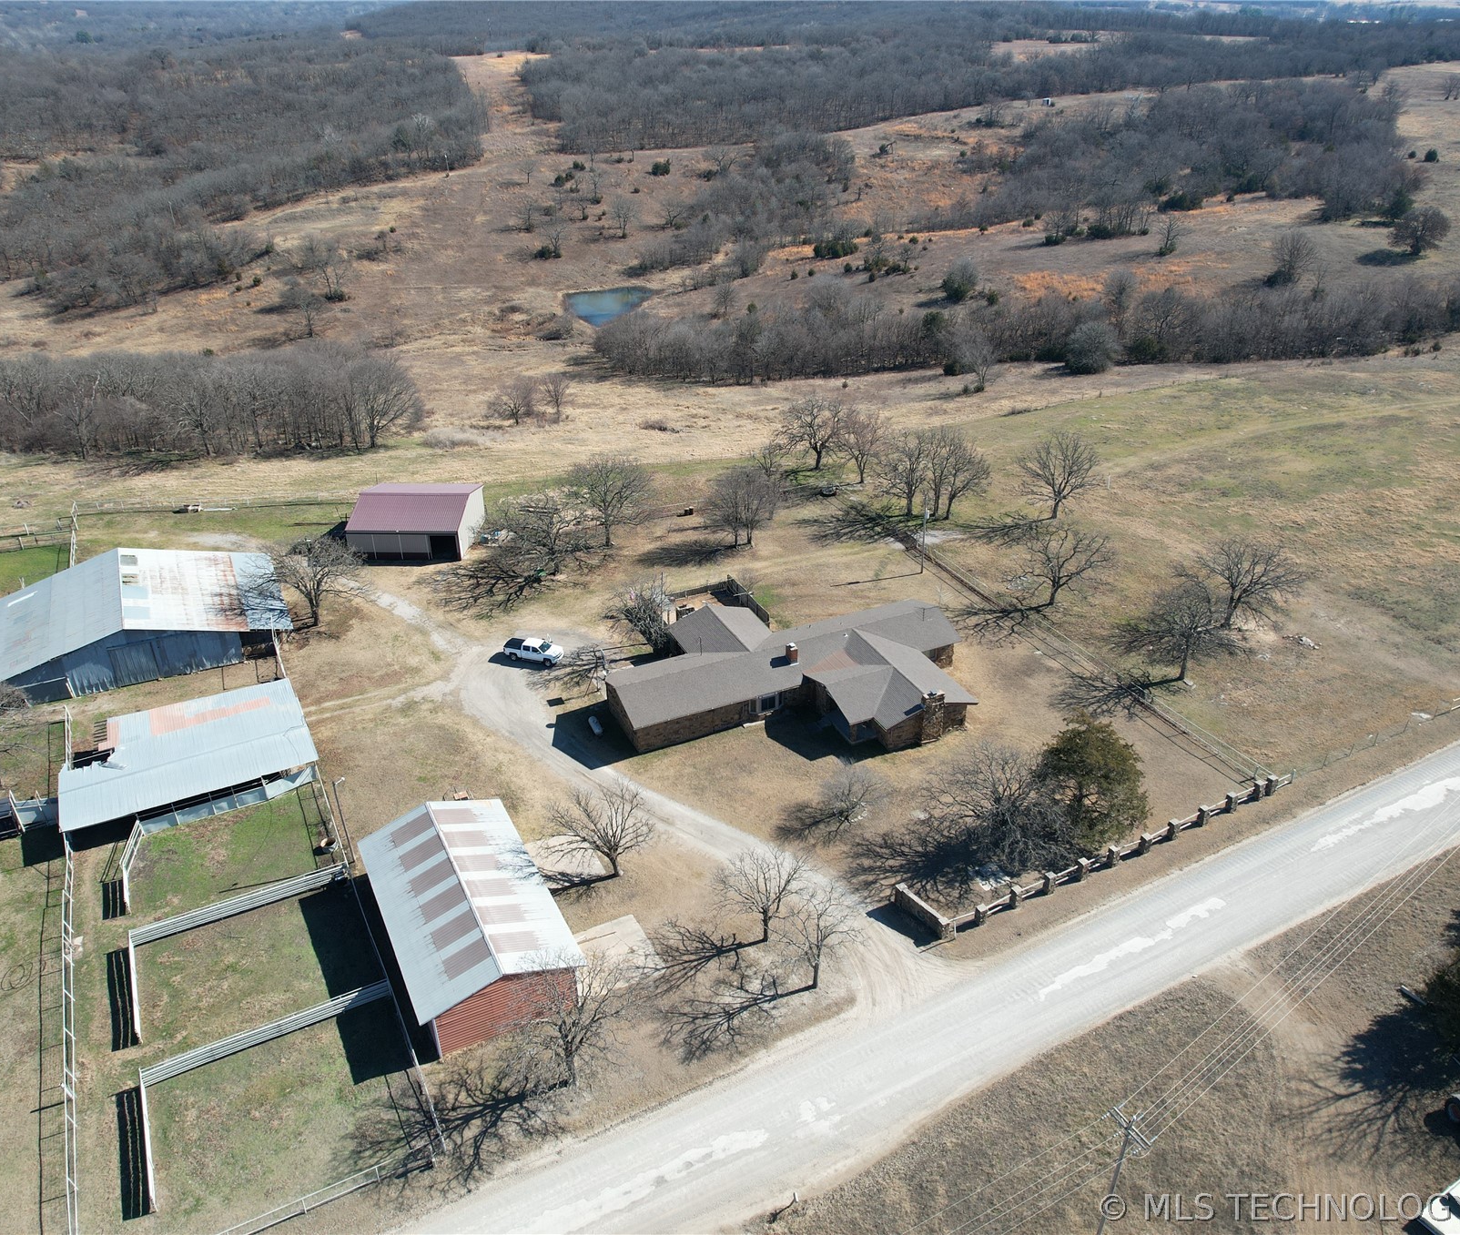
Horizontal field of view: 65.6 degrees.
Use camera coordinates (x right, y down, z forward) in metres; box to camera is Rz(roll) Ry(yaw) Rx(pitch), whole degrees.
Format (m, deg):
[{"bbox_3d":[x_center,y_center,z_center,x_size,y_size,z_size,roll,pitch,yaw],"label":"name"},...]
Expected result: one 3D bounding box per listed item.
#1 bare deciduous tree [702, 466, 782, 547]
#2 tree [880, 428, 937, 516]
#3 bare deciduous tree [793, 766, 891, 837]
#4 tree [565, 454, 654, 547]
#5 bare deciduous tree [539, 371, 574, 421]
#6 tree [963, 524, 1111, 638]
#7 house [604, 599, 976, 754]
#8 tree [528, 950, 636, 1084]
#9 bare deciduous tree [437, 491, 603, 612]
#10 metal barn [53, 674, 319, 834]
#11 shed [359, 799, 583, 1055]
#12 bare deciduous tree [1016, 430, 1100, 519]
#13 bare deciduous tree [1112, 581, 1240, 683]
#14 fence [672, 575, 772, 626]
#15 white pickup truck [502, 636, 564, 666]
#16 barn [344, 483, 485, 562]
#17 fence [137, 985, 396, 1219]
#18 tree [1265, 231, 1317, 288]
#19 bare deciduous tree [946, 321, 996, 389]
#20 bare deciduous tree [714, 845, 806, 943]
[{"bbox_3d":[1.422,-12.625,130.985,9.020,9.810,9.020,0,30,1],"label":"bare deciduous tree"},{"bbox_3d":[22.000,-17.430,138.592,7.200,11.000,7.200,0,30,0],"label":"tree"},{"bbox_3d":[9.440,14.202,89.084,6.460,4.490,6.460,3,30,7],"label":"bare deciduous tree"},{"bbox_3d":[-13.790,-13.110,129.990,10.100,10.820,9.790,-4,30,-6],"label":"tree"},{"bbox_3d":[-26.600,-33.570,173.690,5.540,7.500,5.370,-5,30,-8],"label":"bare deciduous tree"},{"bbox_3d":[33.940,-5.120,117.370,10.910,8.790,10.590,9,31,16],"label":"tree"},{"bbox_3d":[5.954,5.017,102.985,33.070,5.350,22.970,-13,33,-21],"label":"house"},{"bbox_3d":[-8.600,23.520,65.500,6.310,10.620,6.120,-6,30,-9],"label":"tree"},{"bbox_3d":[-20.837,-8.473,121.516,14.250,9.380,13.530,0,31,0],"label":"bare deciduous tree"},{"bbox_3d":[-44.595,11.600,93.289,18.430,3.660,12.420,-15,34,-24],"label":"metal barn"},{"bbox_3d":[-18.236,20.219,78.342,10.700,5.200,18.700,-14,33,-23],"label":"shed"},{"bbox_3d":[39.966,-17.007,137.896,9.800,11.000,9.800,0,30,0],"label":"bare deciduous tree"},{"bbox_3d":[41.905,1.893,106.378,11.200,9.400,11.200,0,30,0],"label":"bare deciduous tree"},{"bbox_3d":[-1.183,-1.344,119.293,7.440,1.800,9.310,-13,32,-21],"label":"fence"},{"bbox_3d":[-18.954,3.221,109.235,5.840,1.880,2.050,7,32,12],"label":"white pickup truck"},{"bbox_3d":[-36.108,-11.991,131.619,12.640,4.990,12.950,1,31,2],"label":"barn"},{"bbox_3d":[-26.962,28.110,67.824,14.800,1.480,9.010,-15,34,-24],"label":"fence"},{"bbox_3d":[116.420,-74.430,234.870,11.090,10.530,10.750,13,32,22],"label":"tree"},{"bbox_3d":[39.540,-42.760,185.310,8.500,11.200,8.250,6,30,11],"label":"bare deciduous tree"},{"bbox_3d":[2.080,18.810,76.100,6.100,8.220,5.910,1,30,2],"label":"bare deciduous tree"}]

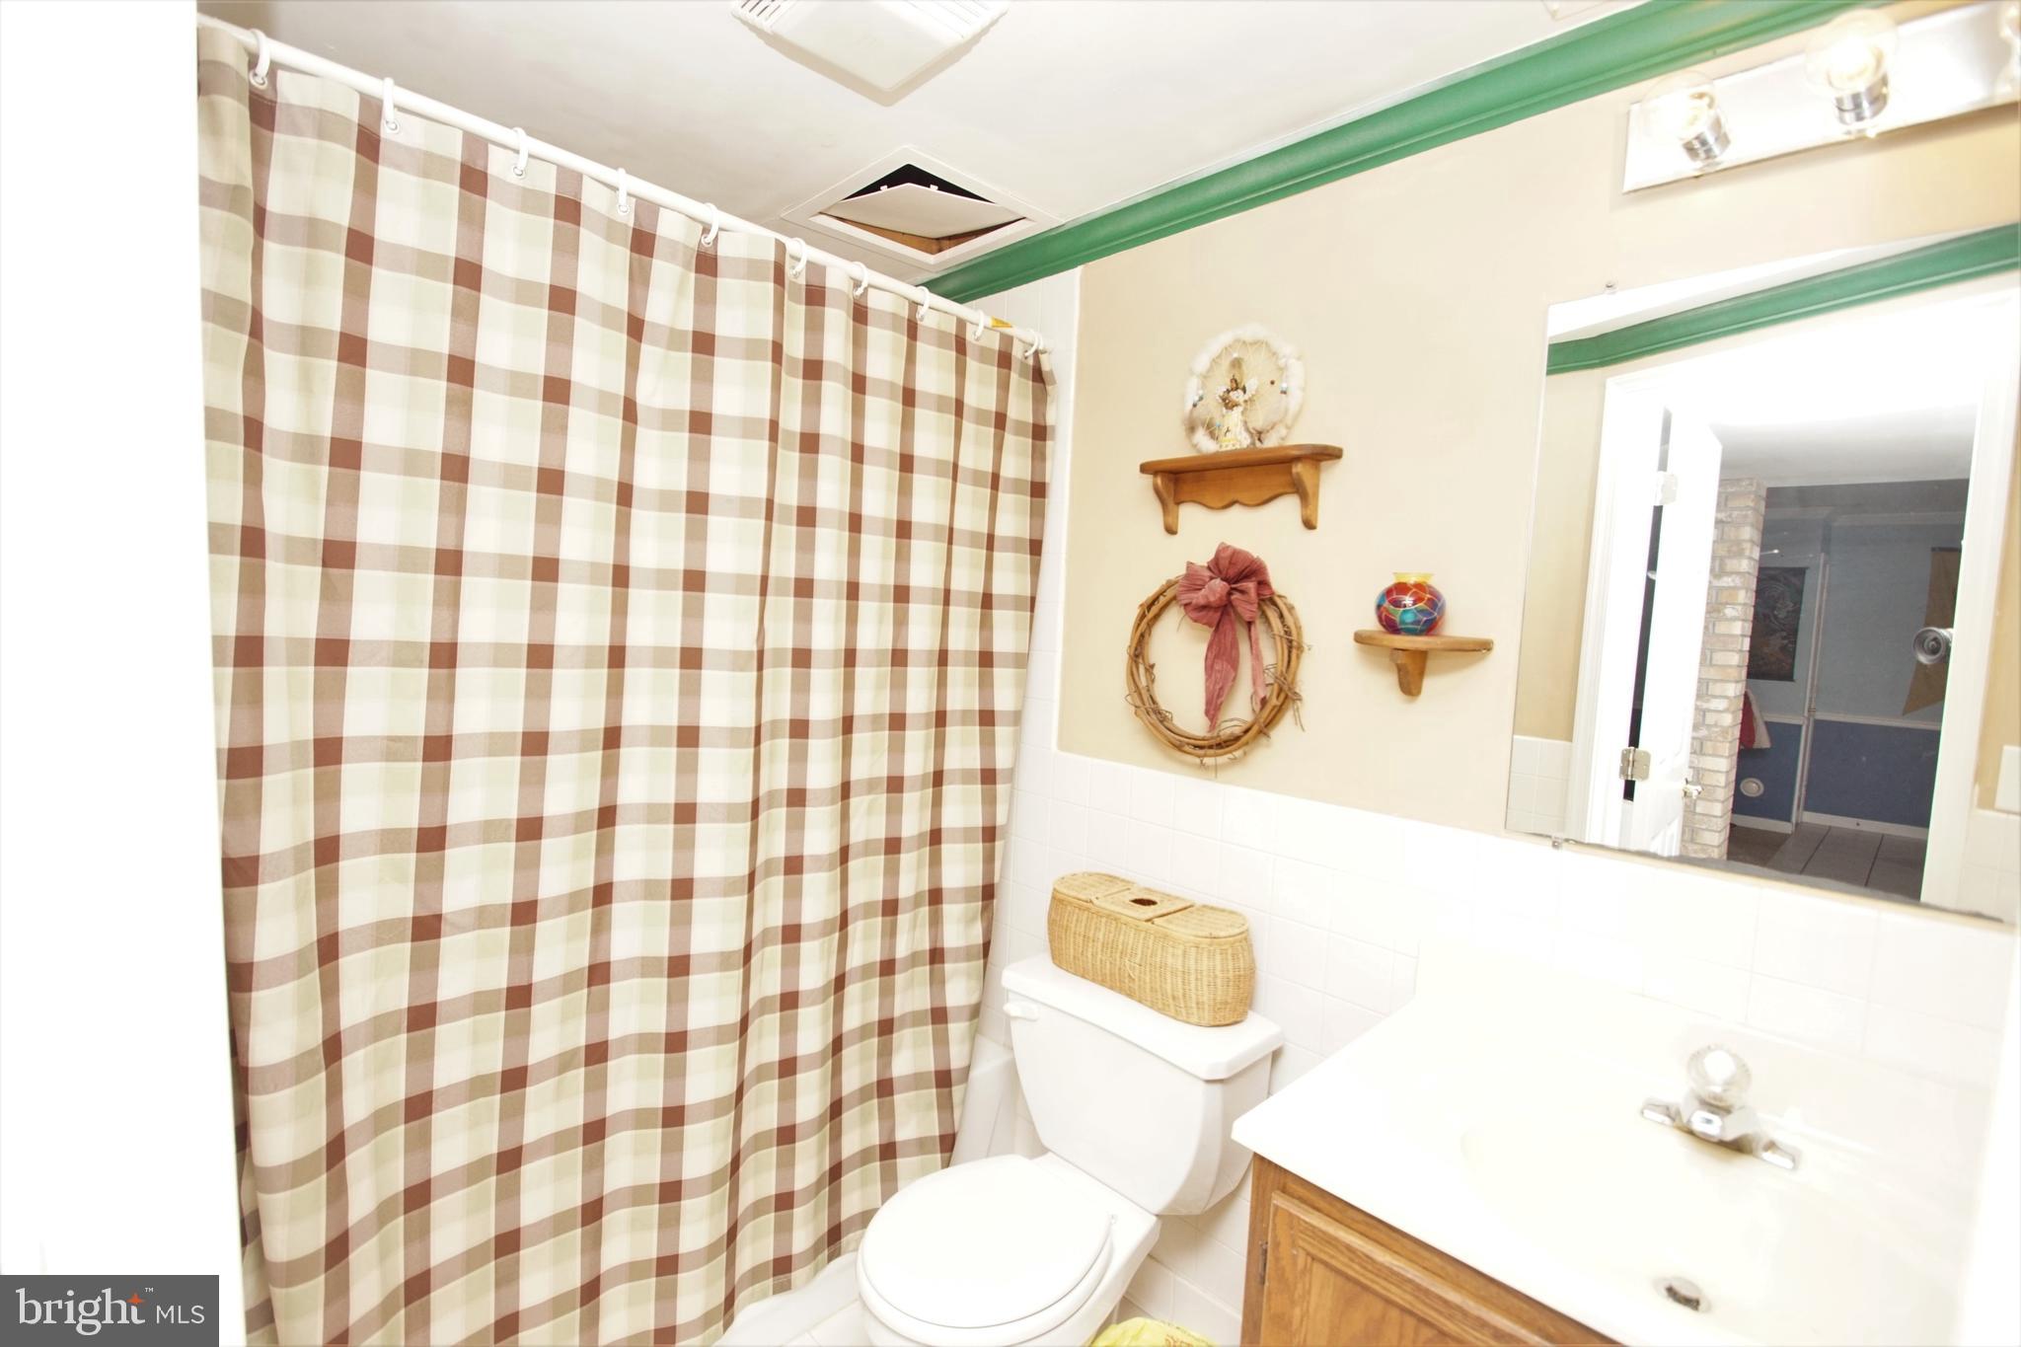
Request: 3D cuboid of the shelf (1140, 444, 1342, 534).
[{"bbox_3d":[0.396,-0.328,1.528,0.373,0.132,0.088,7,6,44],"label":"shelf"}]

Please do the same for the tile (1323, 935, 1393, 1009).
[{"bbox_3d":[0.597,0.508,1.434,0.108,0.109,0.009,7,6,44],"label":"tile"}]

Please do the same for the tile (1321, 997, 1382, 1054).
[{"bbox_3d":[0.598,0.631,1.464,0.108,0.111,0.010,7,6,43],"label":"tile"}]

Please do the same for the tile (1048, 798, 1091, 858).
[{"bbox_3d":[0.130,0.346,1.898,0.108,0.111,0.010,7,6,43],"label":"tile"}]

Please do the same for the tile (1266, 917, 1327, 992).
[{"bbox_3d":[0.518,0.499,1.510,0.108,0.109,0.009,7,6,44],"label":"tile"}]

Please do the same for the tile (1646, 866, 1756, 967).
[{"bbox_3d":[0.932,0.329,1.137,0.108,0.111,0.010,7,6,43],"label":"tile"}]

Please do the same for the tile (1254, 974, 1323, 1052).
[{"bbox_3d":[0.518,0.621,1.540,0.108,0.111,0.010,7,6,43],"label":"tile"}]

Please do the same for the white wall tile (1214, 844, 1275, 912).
[{"bbox_3d":[0.444,0.380,1.576,0.108,0.109,0.009,7,6,44],"label":"white wall tile"}]

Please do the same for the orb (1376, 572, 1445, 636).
[{"bbox_3d":[0.628,-0.108,1.321,0.099,0.100,0.099,7,6,43],"label":"orb"}]

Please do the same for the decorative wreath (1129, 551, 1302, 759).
[{"bbox_3d":[0.358,-0.033,1.581,0.373,0.402,0.080,7,6,44],"label":"decorative wreath"}]

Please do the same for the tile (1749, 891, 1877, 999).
[{"bbox_3d":[1.012,0.339,1.062,0.108,0.111,0.010,7,6,43],"label":"tile"}]

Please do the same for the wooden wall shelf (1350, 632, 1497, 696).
[{"bbox_3d":[0.629,-0.012,1.331,0.205,0.095,0.110,7,6,43],"label":"wooden wall shelf"}]

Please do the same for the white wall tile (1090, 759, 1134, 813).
[{"bbox_3d":[0.217,0.243,1.789,0.108,0.109,0.009,7,6,44],"label":"white wall tile"}]

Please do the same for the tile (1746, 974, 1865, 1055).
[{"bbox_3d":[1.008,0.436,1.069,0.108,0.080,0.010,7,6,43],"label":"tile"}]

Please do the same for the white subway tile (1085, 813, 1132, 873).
[{"bbox_3d":[0.210,0.356,1.823,0.108,0.111,0.010,7,6,43],"label":"white subway tile"}]

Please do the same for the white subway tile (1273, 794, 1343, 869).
[{"bbox_3d":[0.527,0.279,1.492,0.108,0.109,0.009,7,6,44],"label":"white subway tile"}]

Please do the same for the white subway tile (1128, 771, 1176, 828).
[{"bbox_3d":[0.294,0.252,1.715,0.108,0.109,0.009,7,6,44],"label":"white subway tile"}]

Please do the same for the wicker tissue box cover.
[{"bbox_3d":[0.258,0.518,1.624,0.438,0.153,0.168,7,6,44],"label":"wicker tissue box cover"}]

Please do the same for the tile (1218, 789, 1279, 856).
[{"bbox_3d":[0.454,0.271,1.588,0.108,0.111,0.010,7,6,43],"label":"tile"}]

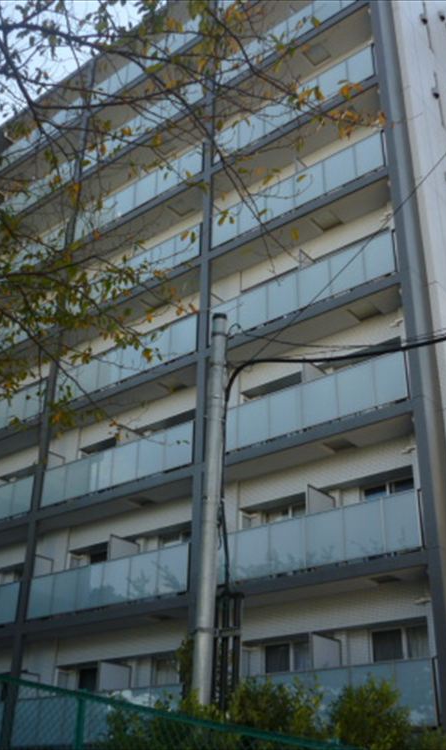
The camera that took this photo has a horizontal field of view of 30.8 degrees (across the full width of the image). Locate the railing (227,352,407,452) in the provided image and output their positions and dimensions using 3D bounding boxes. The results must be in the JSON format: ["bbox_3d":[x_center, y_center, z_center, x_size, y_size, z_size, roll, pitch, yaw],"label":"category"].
[{"bbox_3d":[1.621,0.666,16.757,4.850,1.040,0.130,-21,-35,35],"label":"railing"}]

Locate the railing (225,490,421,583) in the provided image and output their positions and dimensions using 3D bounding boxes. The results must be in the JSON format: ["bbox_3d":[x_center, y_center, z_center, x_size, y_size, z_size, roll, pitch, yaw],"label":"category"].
[{"bbox_3d":[1.850,3.365,15.704,4.850,1.100,0.950,-21,-35,35],"label":"railing"}]

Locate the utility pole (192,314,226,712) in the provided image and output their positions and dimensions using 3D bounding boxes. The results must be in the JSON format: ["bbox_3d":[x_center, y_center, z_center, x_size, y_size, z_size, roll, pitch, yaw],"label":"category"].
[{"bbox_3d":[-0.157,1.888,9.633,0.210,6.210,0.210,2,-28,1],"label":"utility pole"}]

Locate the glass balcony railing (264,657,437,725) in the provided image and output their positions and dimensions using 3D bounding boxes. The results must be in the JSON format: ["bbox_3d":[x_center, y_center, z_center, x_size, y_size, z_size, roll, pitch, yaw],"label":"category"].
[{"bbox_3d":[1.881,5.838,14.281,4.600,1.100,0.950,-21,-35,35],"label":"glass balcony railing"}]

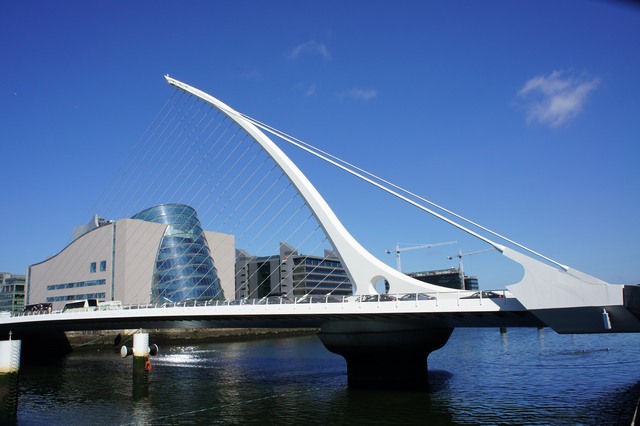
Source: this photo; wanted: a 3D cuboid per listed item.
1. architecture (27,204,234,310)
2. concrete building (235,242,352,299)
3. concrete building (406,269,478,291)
[{"bbox_3d":[-83.260,24.200,213.000,78.000,48.000,54.000,-7,-10,34],"label":"architecture"},{"bbox_3d":[-14.620,40.990,275.000,50.000,43.000,48.000,-7,-10,34],"label":"concrete building"},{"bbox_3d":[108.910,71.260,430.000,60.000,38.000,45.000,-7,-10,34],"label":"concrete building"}]

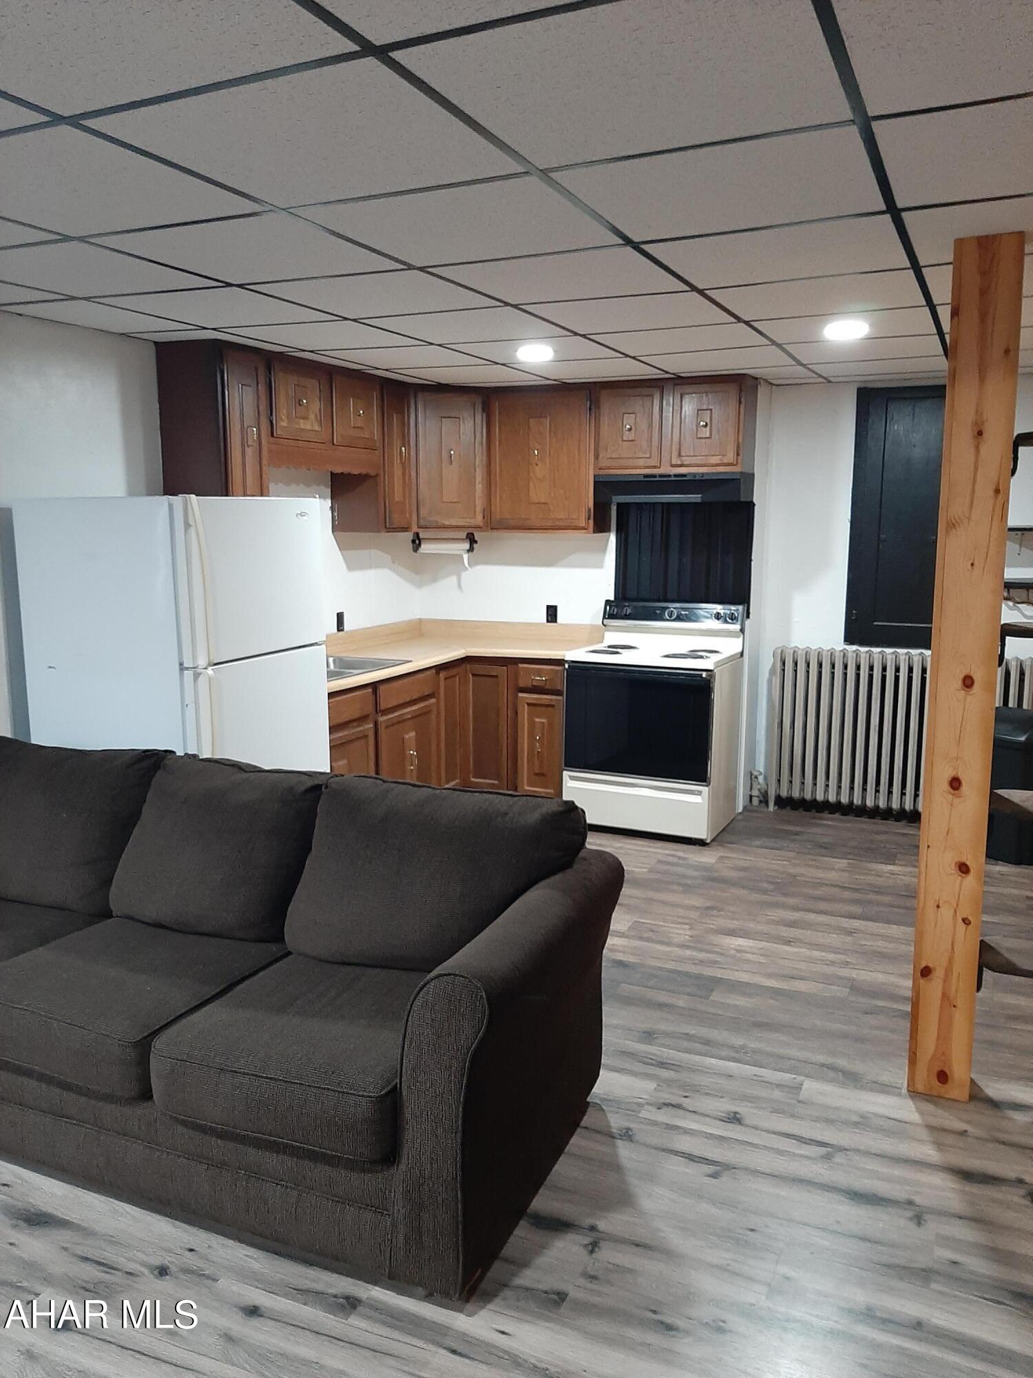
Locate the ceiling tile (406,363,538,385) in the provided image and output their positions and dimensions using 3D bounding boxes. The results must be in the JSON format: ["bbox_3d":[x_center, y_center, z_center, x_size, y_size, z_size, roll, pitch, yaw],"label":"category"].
[{"bbox_3d":[-0.224,-1.524,4.997,0.605,0.025,0.595,4,11,25],"label":"ceiling tile"}]

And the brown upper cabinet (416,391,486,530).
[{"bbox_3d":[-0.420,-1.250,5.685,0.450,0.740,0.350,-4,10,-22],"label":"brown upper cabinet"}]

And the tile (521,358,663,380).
[{"bbox_3d":[0.328,-1.481,4.742,0.605,0.025,0.595,4,11,25],"label":"tile"}]

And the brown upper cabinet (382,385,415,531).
[{"bbox_3d":[-0.765,-1.205,5.417,0.330,0.740,0.275,4,10,23],"label":"brown upper cabinet"}]

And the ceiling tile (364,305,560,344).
[{"bbox_3d":[-0.171,-1.317,3.748,0.605,0.025,0.600,4,11,25],"label":"ceiling tile"}]

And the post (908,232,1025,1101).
[{"bbox_3d":[1.179,0.011,2.733,0.157,2.245,0.146,4,11,25],"label":"post"}]

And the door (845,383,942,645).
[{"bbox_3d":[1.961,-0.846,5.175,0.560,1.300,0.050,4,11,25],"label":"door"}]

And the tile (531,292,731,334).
[{"bbox_3d":[0.384,-1.261,3.443,0.605,0.025,0.595,4,11,25],"label":"tile"}]

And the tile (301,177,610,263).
[{"bbox_3d":[-0.112,-1.085,2.398,0.605,0.025,0.595,4,11,25],"label":"tile"}]

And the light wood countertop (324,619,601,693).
[{"bbox_3d":[-0.456,-0.179,5.170,1.200,0.140,2.050,4,10,23],"label":"light wood countertop"}]

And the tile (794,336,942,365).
[{"bbox_3d":[1.433,-1.394,4.231,0.605,0.025,0.595,4,11,25],"label":"tile"}]

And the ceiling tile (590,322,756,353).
[{"bbox_3d":[0.639,-1.363,4.021,0.605,0.025,0.600,4,11,25],"label":"ceiling tile"}]

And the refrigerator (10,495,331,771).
[{"bbox_3d":[-1.177,0.172,3.719,0.780,1.680,0.690,4,11,25],"label":"refrigerator"}]

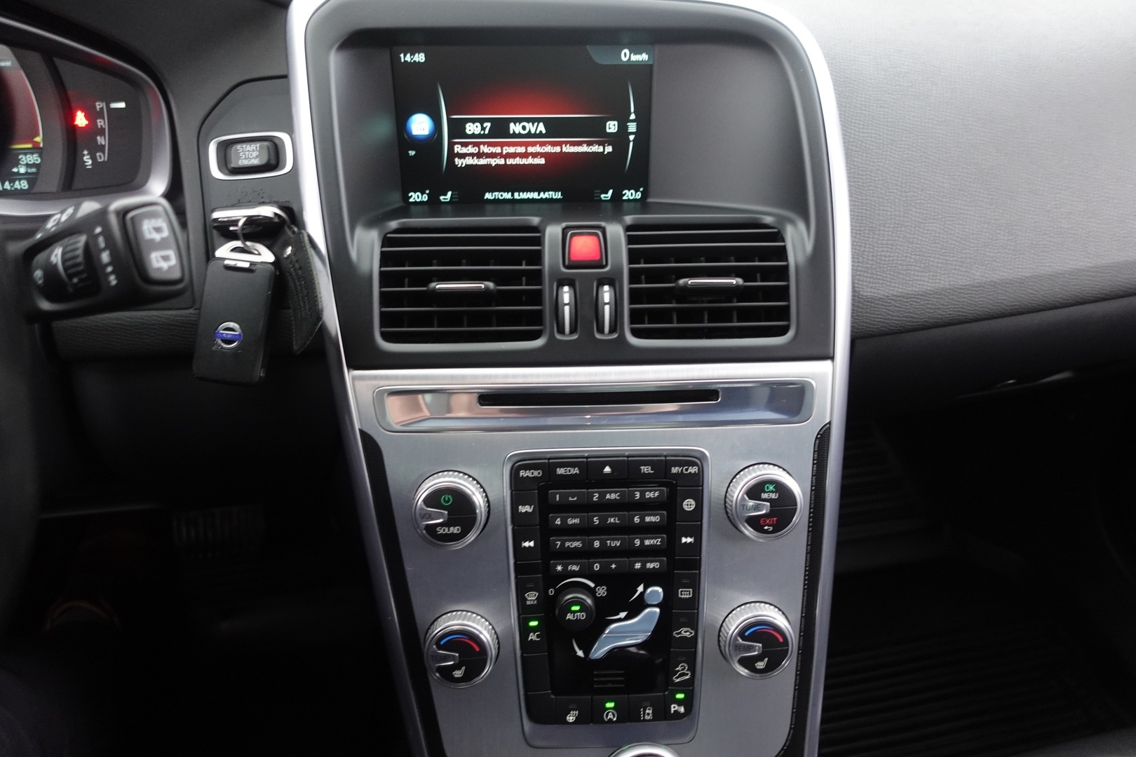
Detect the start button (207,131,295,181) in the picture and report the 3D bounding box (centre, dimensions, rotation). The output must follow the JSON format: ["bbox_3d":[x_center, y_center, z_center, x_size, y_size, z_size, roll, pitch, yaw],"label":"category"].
[{"bbox_3d":[-0.188,-0.132,0.450,0.049,0.026,0.012,-5,9,-7],"label":"start button"}]

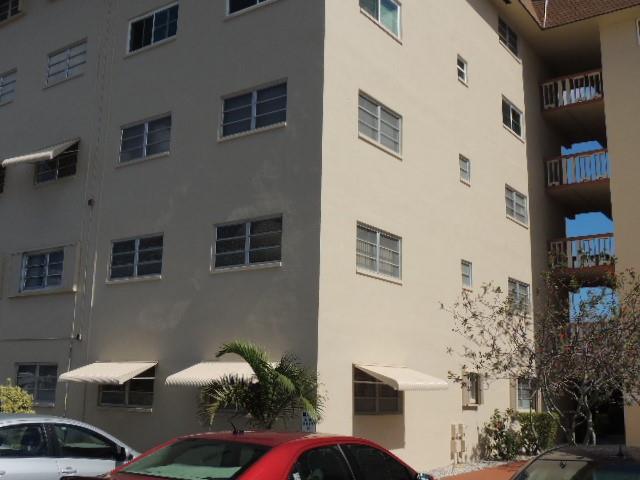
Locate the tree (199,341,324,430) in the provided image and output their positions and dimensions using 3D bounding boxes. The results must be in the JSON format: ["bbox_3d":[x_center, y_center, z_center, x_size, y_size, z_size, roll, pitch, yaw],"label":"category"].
[{"bbox_3d":[-0.912,2.806,11.733,1.971,2.408,1.869,1,-12,0],"label":"tree"}]

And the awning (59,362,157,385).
[{"bbox_3d":[-4.400,2.741,15.303,2.042,0.488,0.914,-7,-14,35],"label":"awning"}]

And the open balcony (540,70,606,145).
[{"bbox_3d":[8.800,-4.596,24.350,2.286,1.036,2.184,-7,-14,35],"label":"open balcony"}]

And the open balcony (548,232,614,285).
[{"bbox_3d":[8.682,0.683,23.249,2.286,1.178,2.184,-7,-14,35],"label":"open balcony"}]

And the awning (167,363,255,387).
[{"bbox_3d":[-1.794,2.416,13.440,2.001,0.477,0.914,-7,-14,35],"label":"awning"}]

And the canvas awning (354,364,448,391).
[{"bbox_3d":[1.571,2.631,14.089,0.965,0.488,1.940,-7,-14,35],"label":"canvas awning"}]

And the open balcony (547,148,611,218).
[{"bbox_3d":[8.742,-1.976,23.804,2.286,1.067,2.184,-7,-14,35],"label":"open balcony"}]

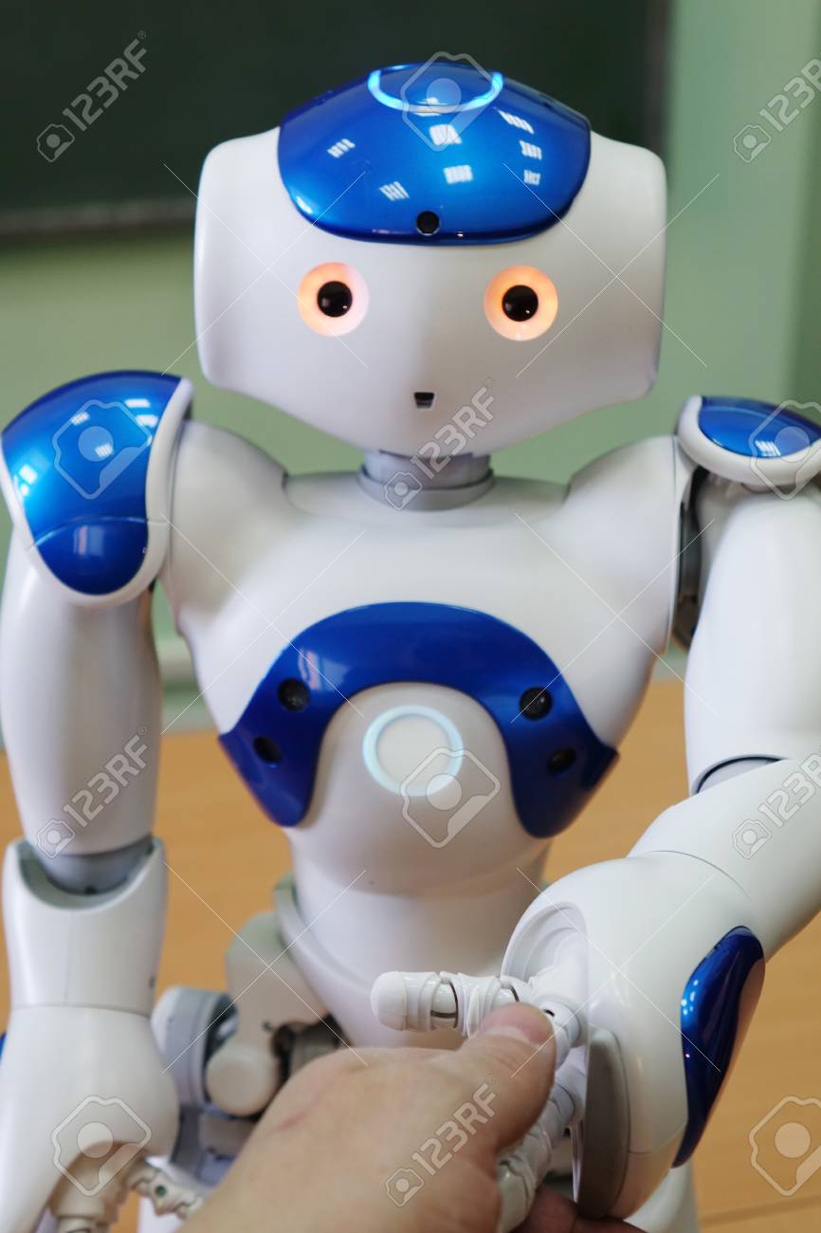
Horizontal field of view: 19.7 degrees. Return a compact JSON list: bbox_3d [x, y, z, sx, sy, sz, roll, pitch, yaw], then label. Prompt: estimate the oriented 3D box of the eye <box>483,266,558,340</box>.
[{"bbox_3d":[0.031,-0.088,0.663,0.021,0.021,0.007,1,9,-6],"label":"eye"}]

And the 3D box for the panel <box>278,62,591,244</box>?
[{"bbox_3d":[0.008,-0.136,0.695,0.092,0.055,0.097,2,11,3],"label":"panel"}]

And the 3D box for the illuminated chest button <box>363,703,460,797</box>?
[{"bbox_3d":[0.001,0.040,0.703,0.030,0.030,0.006,3,20,2],"label":"illuminated chest button"}]

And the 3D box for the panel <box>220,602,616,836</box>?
[{"bbox_3d":[0.002,0.028,0.720,0.124,0.081,0.047,3,24,2],"label":"panel"}]

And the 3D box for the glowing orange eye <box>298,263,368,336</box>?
[{"bbox_3d":[-0.022,-0.089,0.665,0.020,0.021,0.007,3,9,11],"label":"glowing orange eye"}]

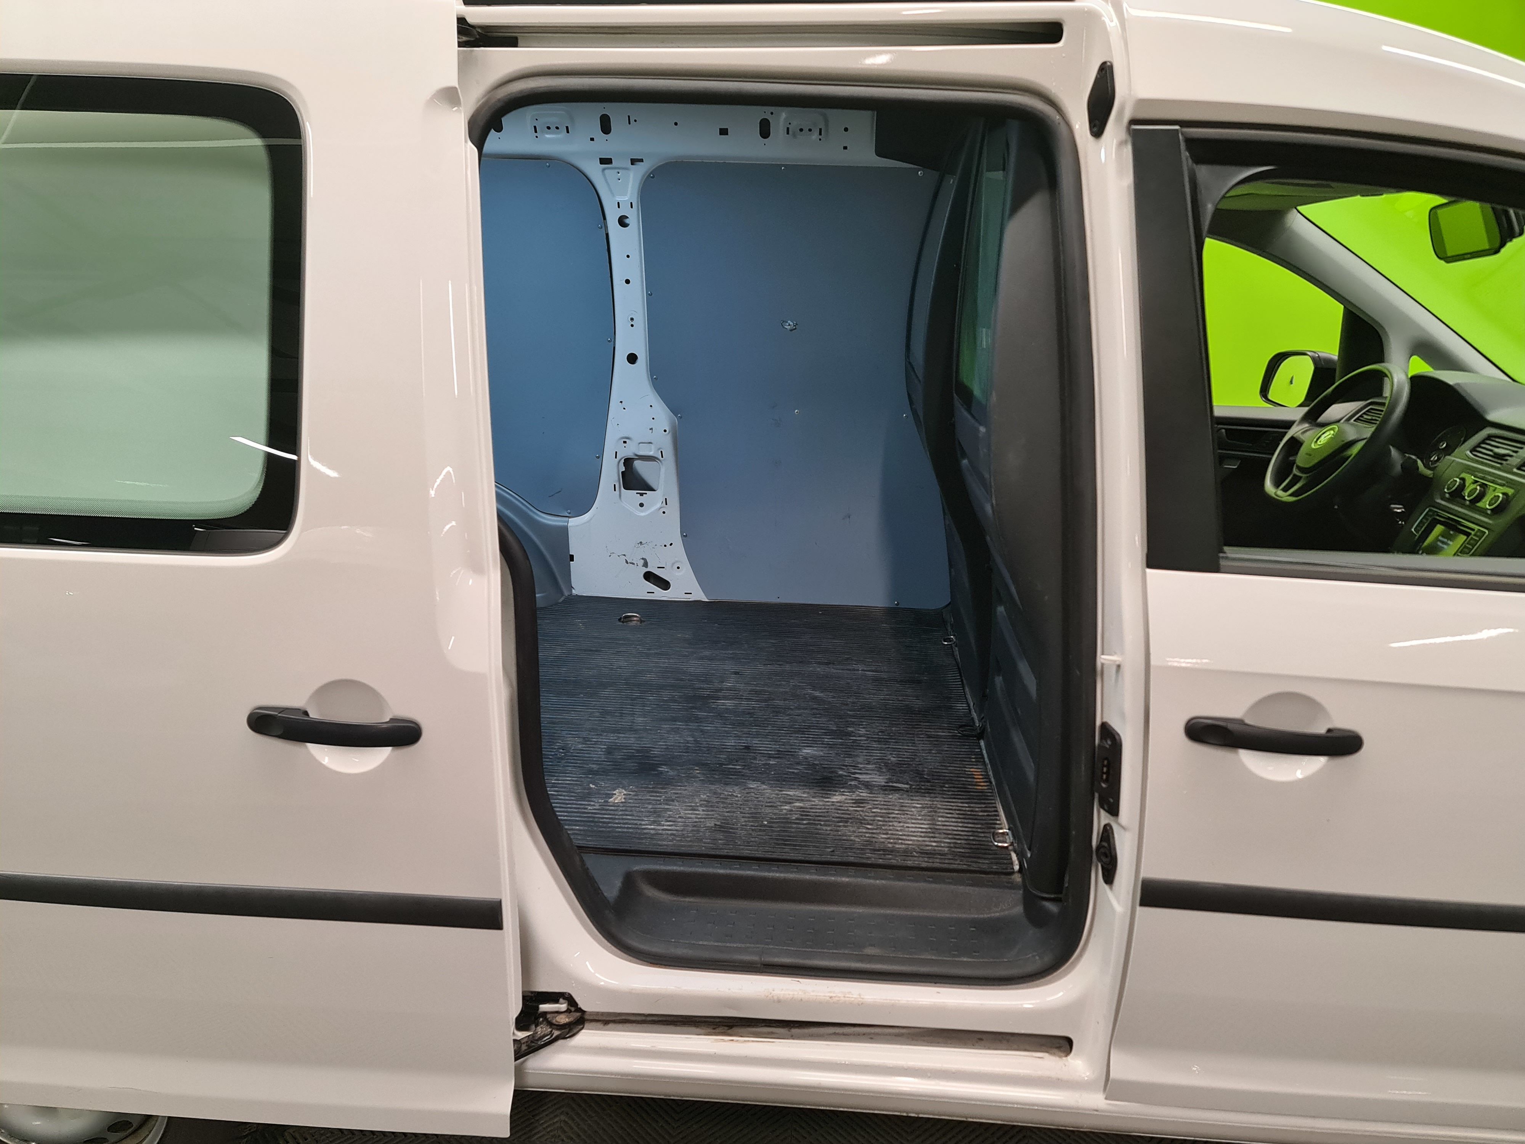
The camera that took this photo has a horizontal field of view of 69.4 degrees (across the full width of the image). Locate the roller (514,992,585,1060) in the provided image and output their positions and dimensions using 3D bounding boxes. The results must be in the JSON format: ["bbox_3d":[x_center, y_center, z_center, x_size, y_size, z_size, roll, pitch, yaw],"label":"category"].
[{"bbox_3d":[-0.291,0.590,1.446,0.105,0.052,0.105,2,15,4],"label":"roller"}]

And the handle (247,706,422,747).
[{"bbox_3d":[-0.463,0.168,1.191,0.194,0.028,0.042,2,15,4],"label":"handle"}]

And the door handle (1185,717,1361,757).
[{"bbox_3d":[0.576,0.185,1.242,0.194,0.028,0.042,2,15,4],"label":"door handle"}]

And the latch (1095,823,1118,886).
[{"bbox_3d":[0.427,0.350,1.365,0.018,0.072,0.033,-5,16,-23],"label":"latch"}]

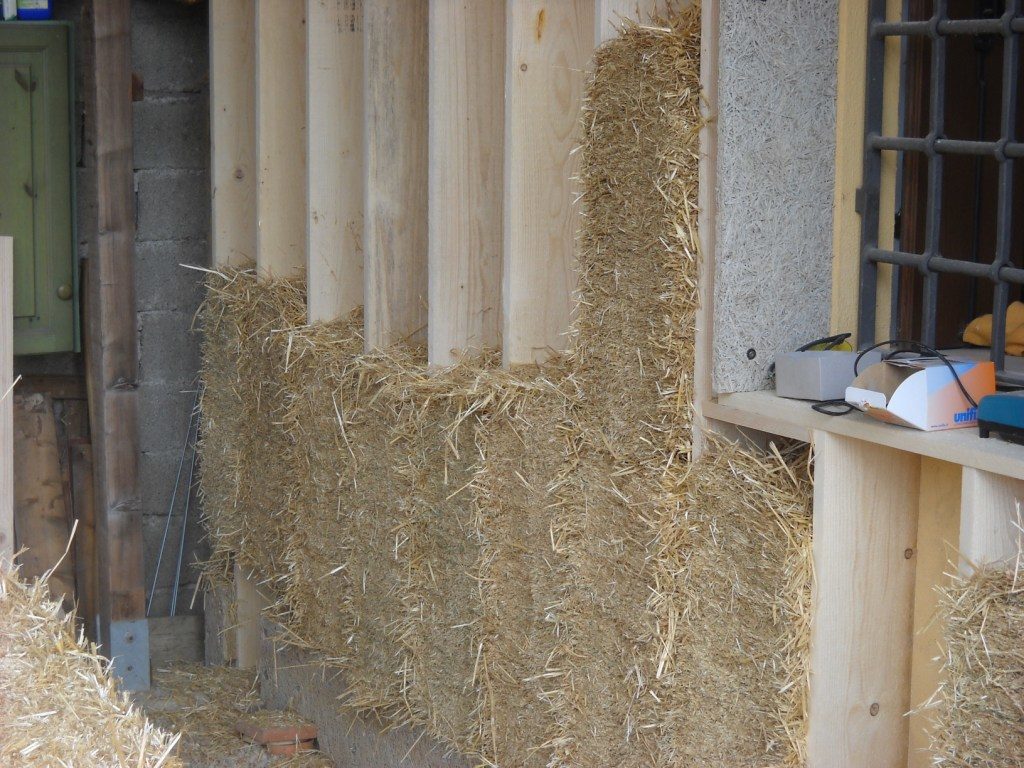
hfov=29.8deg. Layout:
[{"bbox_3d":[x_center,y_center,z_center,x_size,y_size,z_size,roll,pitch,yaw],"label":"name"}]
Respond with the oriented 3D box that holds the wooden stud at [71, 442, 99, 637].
[{"bbox_3d":[-1.159,0.480,5.251,0.065,0.640,0.045,-4,6,-30],"label":"wooden stud"}]

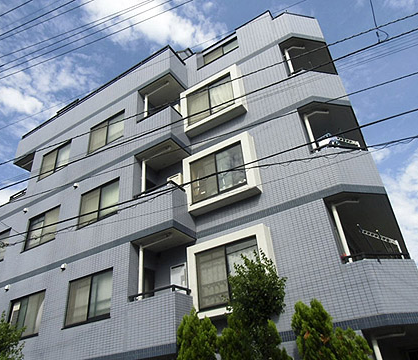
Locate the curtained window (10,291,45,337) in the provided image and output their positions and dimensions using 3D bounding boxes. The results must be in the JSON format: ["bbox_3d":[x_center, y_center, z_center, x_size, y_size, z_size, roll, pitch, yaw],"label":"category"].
[{"bbox_3d":[-5.120,3.814,9.303,1.600,1.176,0.140,-22,-35,24],"label":"curtained window"}]

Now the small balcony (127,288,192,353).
[{"bbox_3d":[-0.950,3.225,7.333,1.304,1.222,1.013,-22,-35,24],"label":"small balcony"}]

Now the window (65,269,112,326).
[{"bbox_3d":[-2.958,2.947,8.280,1.601,1.176,0.140,-22,-35,24],"label":"window"}]

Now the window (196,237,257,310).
[{"bbox_3d":[0.416,2.041,7.301,1.595,1.304,0.151,-22,-35,24],"label":"window"}]

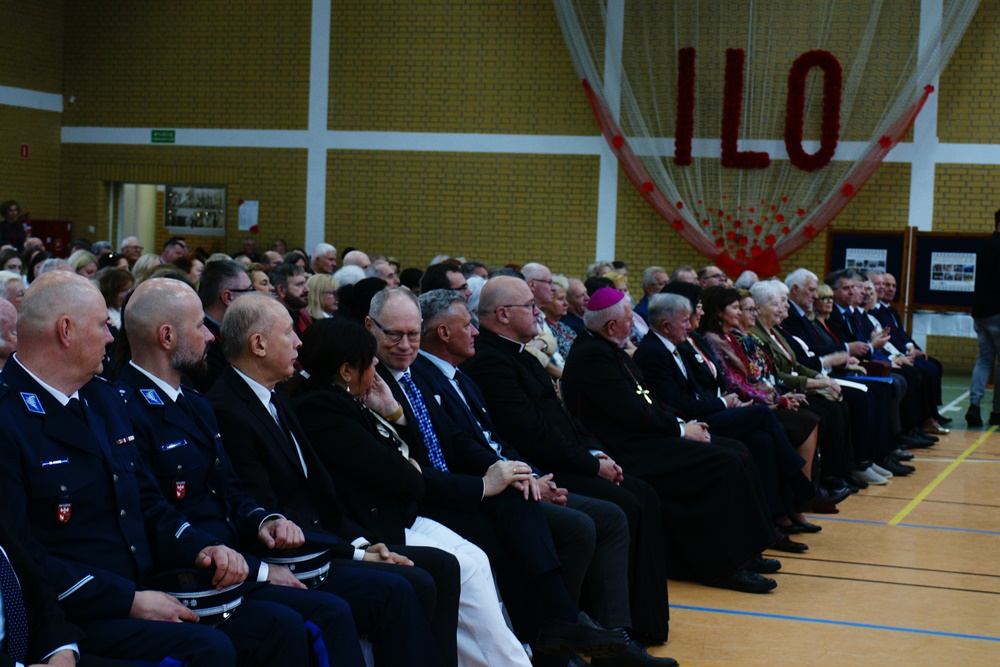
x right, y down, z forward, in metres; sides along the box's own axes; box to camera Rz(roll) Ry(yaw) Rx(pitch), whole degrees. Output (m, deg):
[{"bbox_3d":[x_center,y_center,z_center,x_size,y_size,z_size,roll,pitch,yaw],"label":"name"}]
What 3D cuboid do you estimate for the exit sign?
[{"bbox_3d":[-4.806,-2.800,26.602,0.380,0.178,0.020,3,3,19],"label":"exit sign"}]

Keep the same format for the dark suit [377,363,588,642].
[{"bbox_3d":[-0.095,0.593,6.062,0.780,0.980,0.530,4,3,29],"label":"dark suit"}]

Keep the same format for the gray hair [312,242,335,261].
[{"bbox_3d":[-1.371,-0.631,14.500,0.165,0.155,0.160,3,3,20],"label":"gray hair"}]

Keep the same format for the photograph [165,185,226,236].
[{"bbox_3d":[-5.235,-2.115,32.000,1.200,0.900,0.120,3,3,19],"label":"photograph"}]

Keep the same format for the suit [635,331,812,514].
[{"bbox_3d":[1.085,0.462,9.270,0.860,0.960,0.520,3,3,19],"label":"suit"}]

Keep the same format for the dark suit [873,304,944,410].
[{"bbox_3d":[3.595,0.218,16.567,0.720,0.950,0.520,3,3,19],"label":"dark suit"}]

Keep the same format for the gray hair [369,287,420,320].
[{"bbox_3d":[-0.353,-0.086,6.120,0.165,0.140,0.190,1,10,-12],"label":"gray hair"}]

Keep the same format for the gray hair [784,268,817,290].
[{"bbox_3d":[1.811,-0.322,11.200,0.160,0.145,0.165,4,3,28],"label":"gray hair"}]

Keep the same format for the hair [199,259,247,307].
[{"bbox_3d":[-1.014,-0.184,6.800,0.165,0.175,0.160,2,2,-4],"label":"hair"}]

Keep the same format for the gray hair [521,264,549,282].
[{"bbox_3d":[0.195,-0.329,10.200,0.135,0.130,0.155,3,3,20],"label":"gray hair"}]

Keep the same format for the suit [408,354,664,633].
[{"bbox_3d":[0.067,0.568,6.503,0.810,0.980,0.530,3,3,19],"label":"suit"}]

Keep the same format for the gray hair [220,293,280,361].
[{"bbox_3d":[-0.670,-0.019,5.000,0.155,0.185,0.160,2,2,0],"label":"gray hair"}]

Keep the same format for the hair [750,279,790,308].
[{"bbox_3d":[1.515,-0.231,10.500,0.190,0.165,0.180,4,3,38],"label":"hair"}]

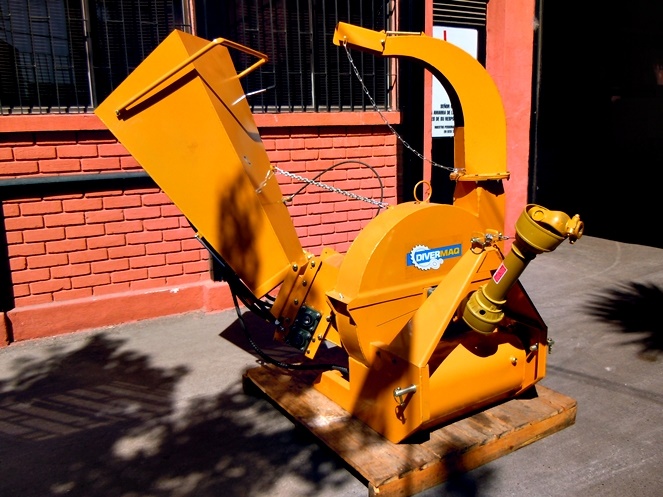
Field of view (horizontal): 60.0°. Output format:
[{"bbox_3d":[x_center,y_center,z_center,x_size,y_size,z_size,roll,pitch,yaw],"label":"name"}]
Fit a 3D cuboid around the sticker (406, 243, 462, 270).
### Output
[{"bbox_3d":[0.497,0.038,2.743,0.348,0.131,0.010,-9,14,-31],"label":"sticker"}]

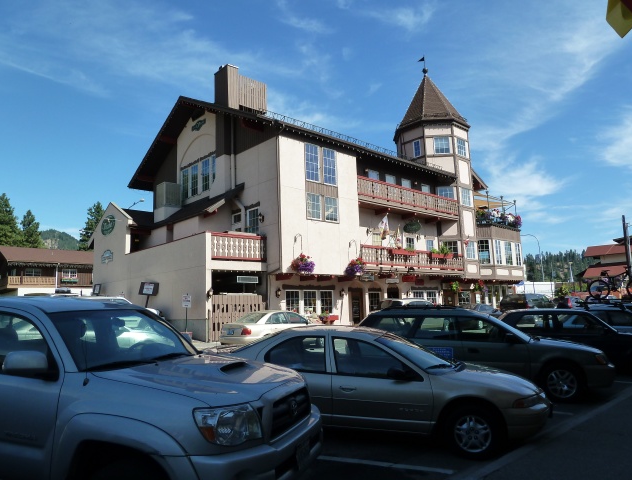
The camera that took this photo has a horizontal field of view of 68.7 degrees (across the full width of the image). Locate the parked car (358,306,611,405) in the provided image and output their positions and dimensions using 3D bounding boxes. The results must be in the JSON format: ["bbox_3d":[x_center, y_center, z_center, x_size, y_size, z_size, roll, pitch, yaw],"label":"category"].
[{"bbox_3d":[2.931,2.050,8.861,4.720,1.580,1.745,-5,-9,24],"label":"parked car"}]

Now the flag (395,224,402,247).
[{"bbox_3d":[4.717,-0.171,26.267,0.200,1.300,0.460,6,-11,-44],"label":"flag"}]

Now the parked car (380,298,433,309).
[{"bbox_3d":[5.272,3.916,23.644,4.600,1.740,1.820,6,-11,-43],"label":"parked car"}]

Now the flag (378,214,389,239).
[{"bbox_3d":[3.733,-0.664,25.563,0.250,1.409,0.750,6,-11,-43],"label":"flag"}]

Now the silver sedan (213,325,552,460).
[{"bbox_3d":[0.610,1.885,6.330,4.730,1.390,1.820,-3,-7,15],"label":"silver sedan"}]

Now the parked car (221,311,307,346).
[{"bbox_3d":[-1.373,3.568,18.571,4.550,1.430,1.750,6,-11,-43],"label":"parked car"}]

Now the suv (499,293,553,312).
[{"bbox_3d":[14.172,4.552,30.552,4.800,1.810,1.900,6,-11,-43],"label":"suv"}]

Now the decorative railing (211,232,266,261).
[{"bbox_3d":[-3.667,0.387,21.877,3.078,1.200,0.500,6,-11,-43],"label":"decorative railing"}]

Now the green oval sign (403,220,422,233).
[{"bbox_3d":[6.340,-0.870,30.380,0.100,0.750,1.370,6,-11,-43],"label":"green oval sign"}]

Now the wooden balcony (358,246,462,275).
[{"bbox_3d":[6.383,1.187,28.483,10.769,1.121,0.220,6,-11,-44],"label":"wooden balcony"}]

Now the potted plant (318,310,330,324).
[{"bbox_3d":[0.416,3.845,22.547,0.500,0.780,0.500,6,-11,-44],"label":"potted plant"}]

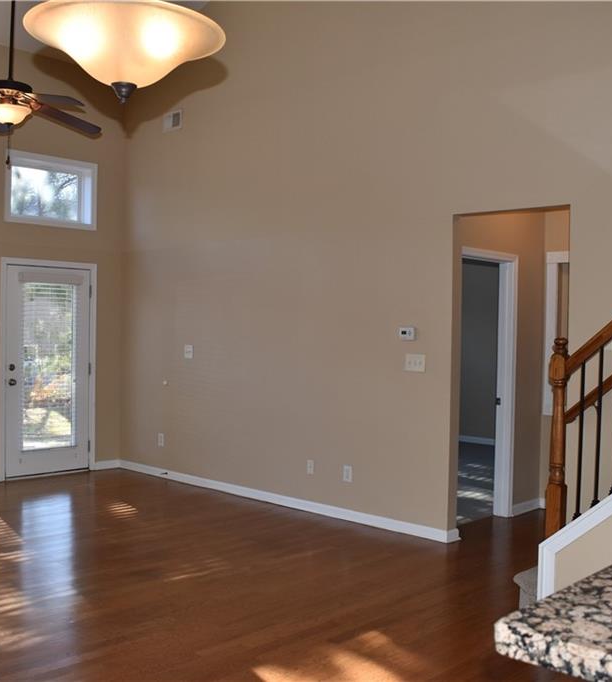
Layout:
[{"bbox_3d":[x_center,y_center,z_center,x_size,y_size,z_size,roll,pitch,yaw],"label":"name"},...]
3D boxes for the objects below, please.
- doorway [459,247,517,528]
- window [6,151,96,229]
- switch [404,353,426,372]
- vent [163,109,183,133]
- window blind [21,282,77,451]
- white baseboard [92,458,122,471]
[{"bbox_3d":[1.333,0.370,5.891,0.130,2.098,0.953,1,1,43],"label":"doorway"},{"bbox_3d":[-2.542,-1.492,7.663,0.110,0.705,0.988,1,1,43],"label":"window"},{"bbox_3d":[0.791,0.165,5.567,0.177,0.130,0.008,1,1,43],"label":"switch"},{"bbox_3d":[-1.318,-2.167,7.566,0.324,0.184,0.020,1,1,43],"label":"vent"},{"bbox_3d":[-2.546,0.255,7.627,0.040,1.643,0.591,1,1,43],"label":"window blind"},{"bbox_3d":[-2.106,1.302,8.110,0.016,0.083,0.285,1,1,43],"label":"white baseboard"}]

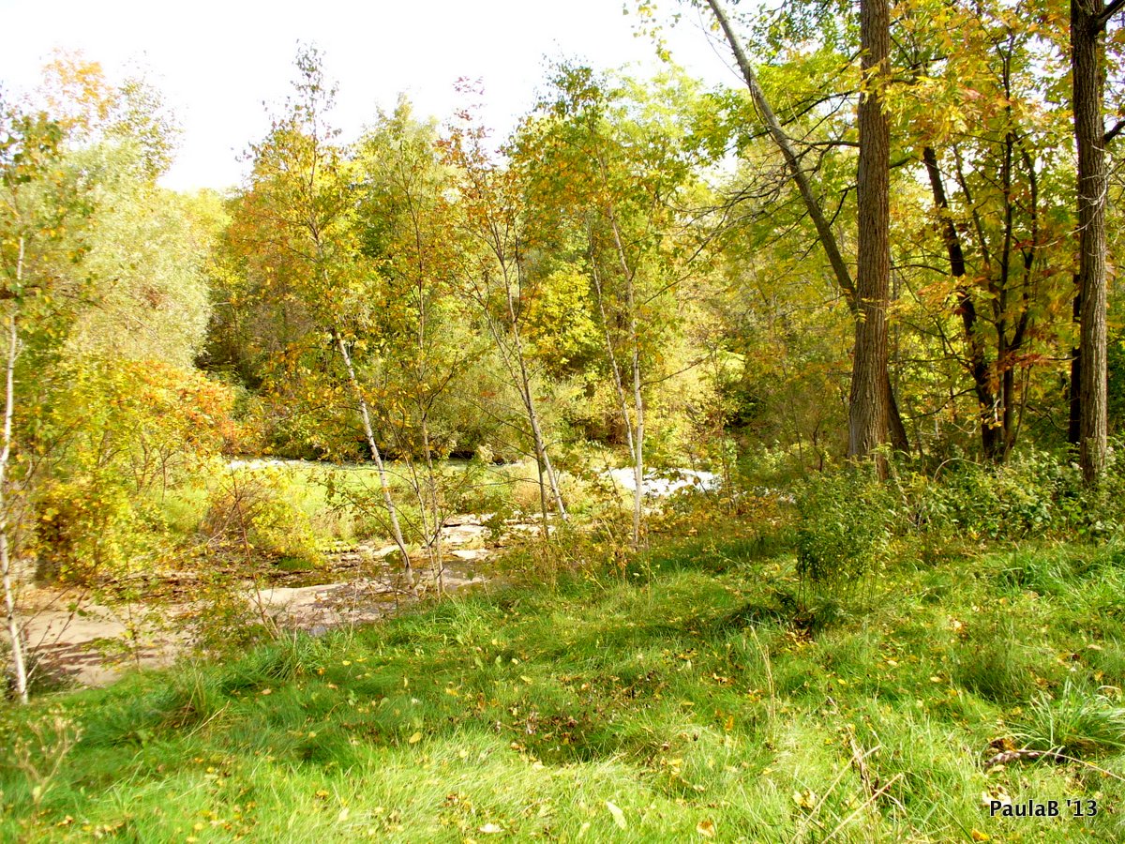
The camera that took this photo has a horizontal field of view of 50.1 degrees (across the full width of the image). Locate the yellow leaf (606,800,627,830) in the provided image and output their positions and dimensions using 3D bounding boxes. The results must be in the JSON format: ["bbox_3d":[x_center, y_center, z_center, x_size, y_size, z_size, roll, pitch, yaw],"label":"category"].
[{"bbox_3d":[0.188,1.370,4.200,0.050,0.130,0.020,-1,-43,-41],"label":"yellow leaf"}]

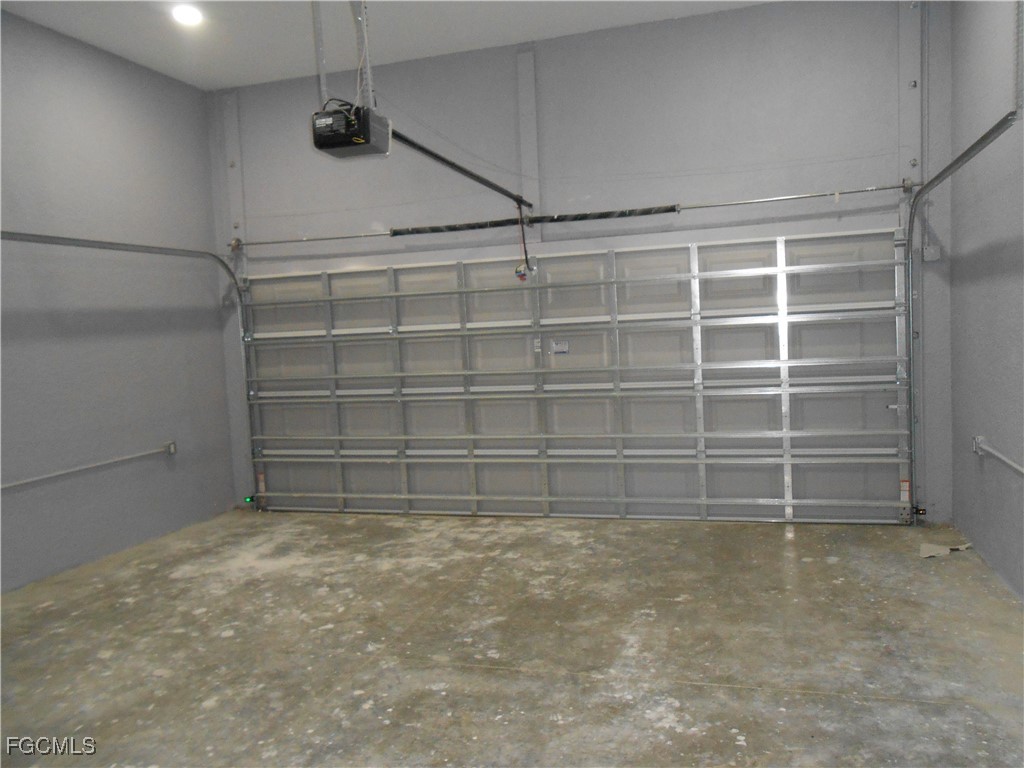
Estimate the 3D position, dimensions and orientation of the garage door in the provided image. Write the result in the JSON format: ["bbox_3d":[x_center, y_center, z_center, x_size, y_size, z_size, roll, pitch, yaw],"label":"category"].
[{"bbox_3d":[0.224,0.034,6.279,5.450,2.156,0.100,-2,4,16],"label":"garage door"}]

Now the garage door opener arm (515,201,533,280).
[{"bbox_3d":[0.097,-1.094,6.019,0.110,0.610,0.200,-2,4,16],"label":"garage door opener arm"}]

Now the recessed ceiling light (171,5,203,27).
[{"bbox_3d":[-2.271,-2.575,5.374,0.200,0.060,0.200,-2,4,16],"label":"recessed ceiling light"}]

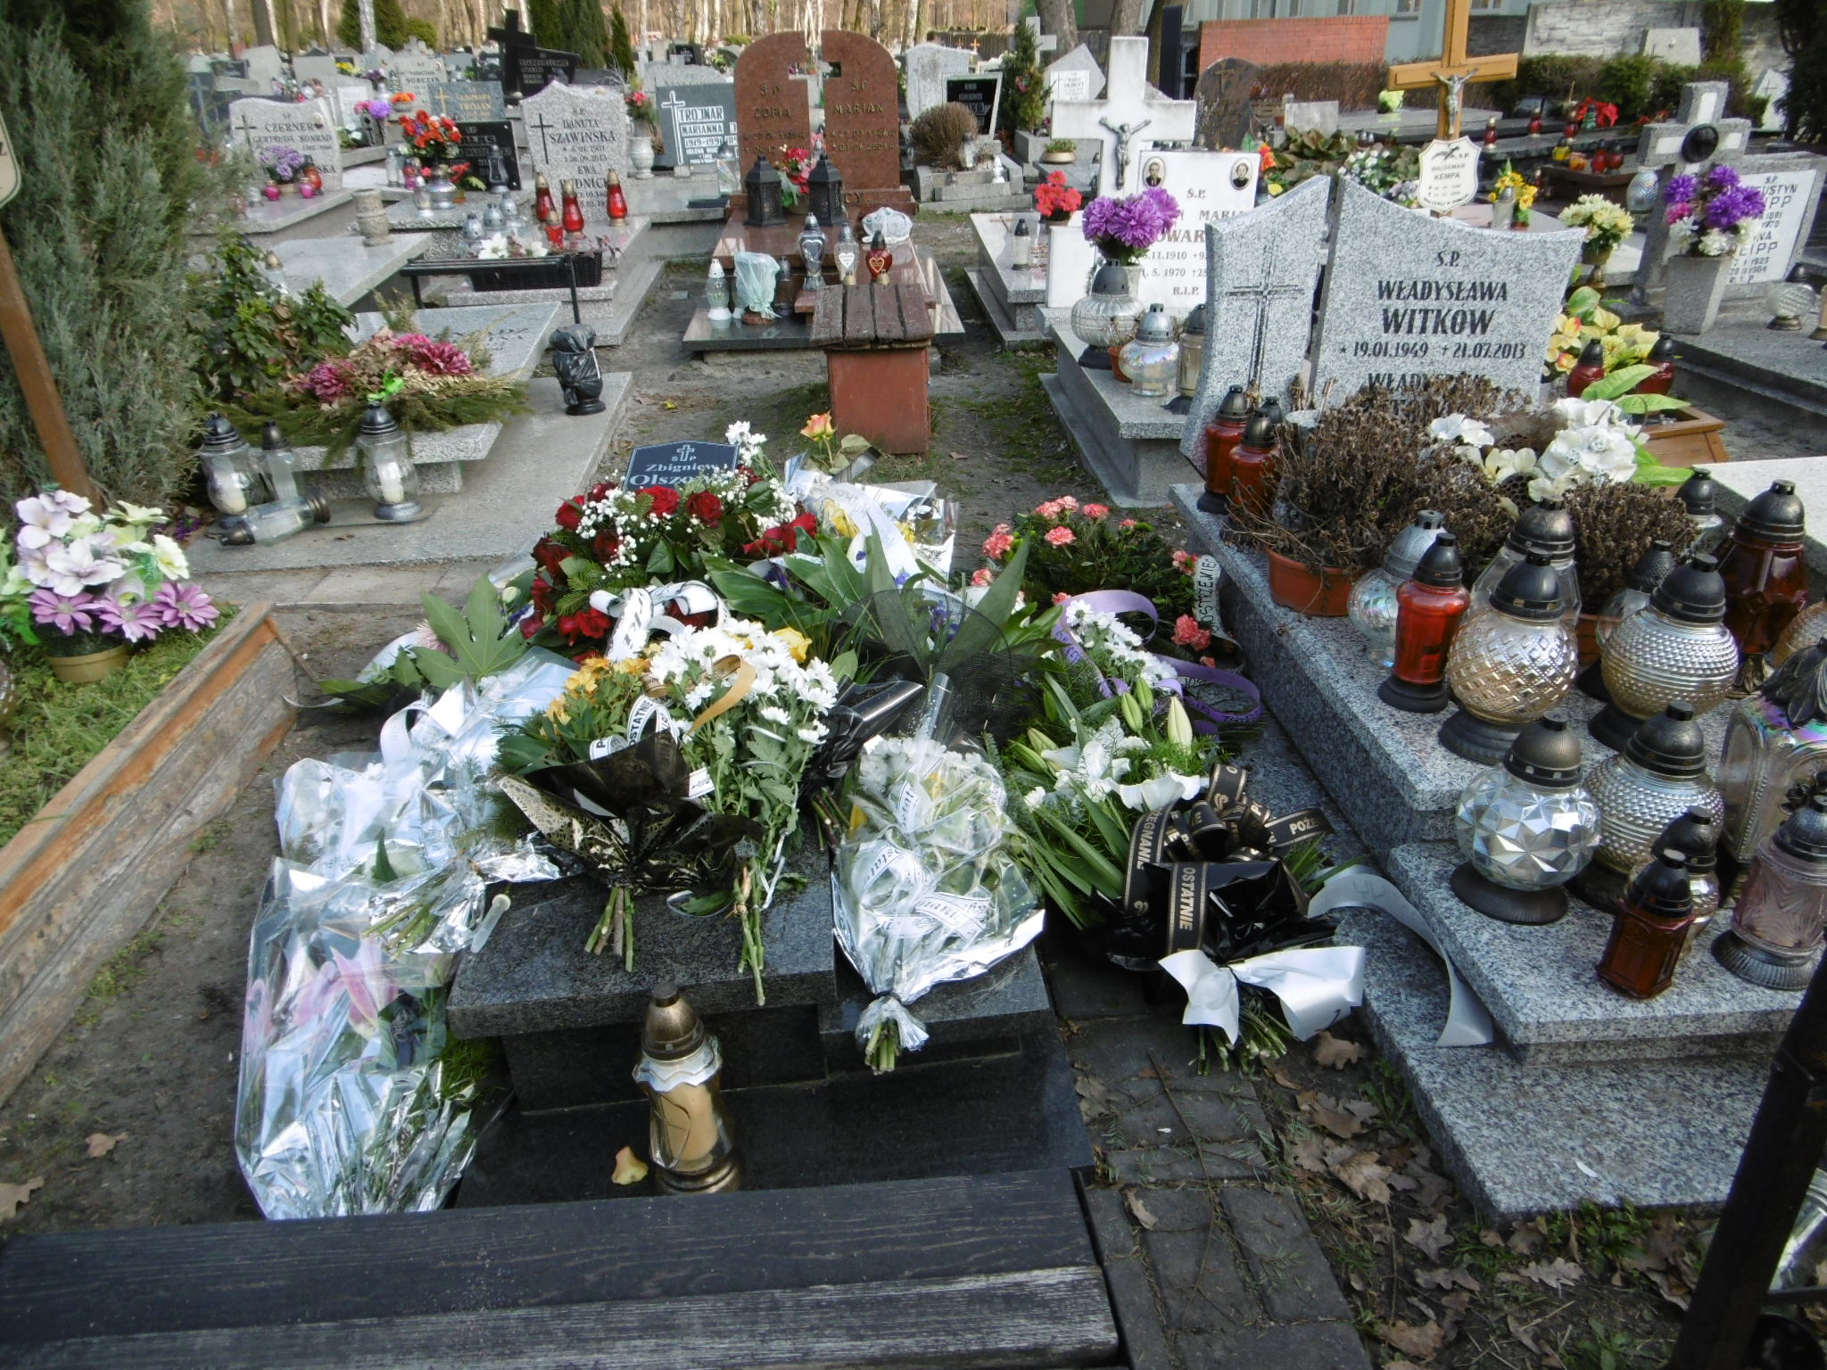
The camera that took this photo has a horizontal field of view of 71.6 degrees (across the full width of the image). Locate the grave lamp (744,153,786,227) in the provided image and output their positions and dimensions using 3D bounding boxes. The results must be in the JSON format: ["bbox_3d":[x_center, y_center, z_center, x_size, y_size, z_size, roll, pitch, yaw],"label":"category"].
[{"bbox_3d":[-0.745,-2.444,6.251,0.205,0.294,0.200,-3,29,-3],"label":"grave lamp"}]

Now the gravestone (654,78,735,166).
[{"bbox_3d":[-1.731,-4.965,11.277,1.000,0.690,0.100,-2,27,-4],"label":"gravestone"}]

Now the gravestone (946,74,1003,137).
[{"bbox_3d":[0.515,-5.058,11.129,0.490,0.559,0.080,-3,29,-4],"label":"gravestone"}]

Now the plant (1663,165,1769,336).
[{"bbox_3d":[3.312,-1.842,5.346,0.390,0.670,0.360,-2,27,-4],"label":"plant"}]

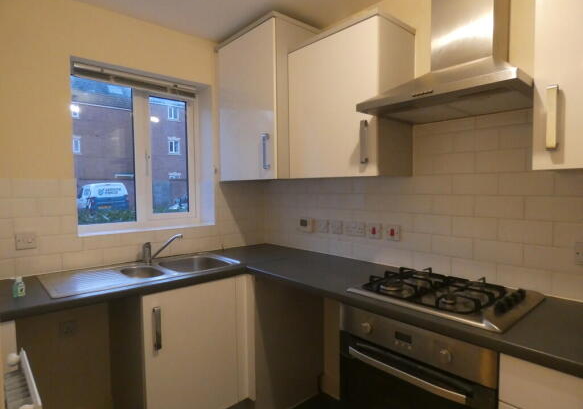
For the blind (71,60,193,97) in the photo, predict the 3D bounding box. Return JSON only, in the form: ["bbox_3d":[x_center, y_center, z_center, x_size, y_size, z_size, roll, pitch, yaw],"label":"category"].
[{"bbox_3d":[-0.989,-0.800,2.222,0.780,0.077,0.055,-3,4,-42],"label":"blind"}]

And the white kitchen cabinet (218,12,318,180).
[{"bbox_3d":[-0.151,-0.640,2.322,0.428,0.955,0.652,-3,4,-42],"label":"white kitchen cabinet"}]

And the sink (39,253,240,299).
[{"bbox_3d":[-0.784,0.434,1.870,0.947,0.156,0.428,-3,4,-42],"label":"sink"}]

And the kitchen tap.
[{"bbox_3d":[-0.768,0.272,2.024,0.228,0.164,0.050,-1,3,-10],"label":"kitchen tap"}]

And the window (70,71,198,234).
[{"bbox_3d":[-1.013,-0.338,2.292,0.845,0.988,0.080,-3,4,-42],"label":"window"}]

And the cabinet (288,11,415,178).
[{"bbox_3d":[0.313,-0.524,1.884,0.330,0.750,0.619,-3,4,-42],"label":"cabinet"}]

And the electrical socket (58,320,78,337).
[{"bbox_3d":[-1.229,0.687,1.860,0.086,0.085,0.015,-3,4,-42],"label":"electrical socket"}]

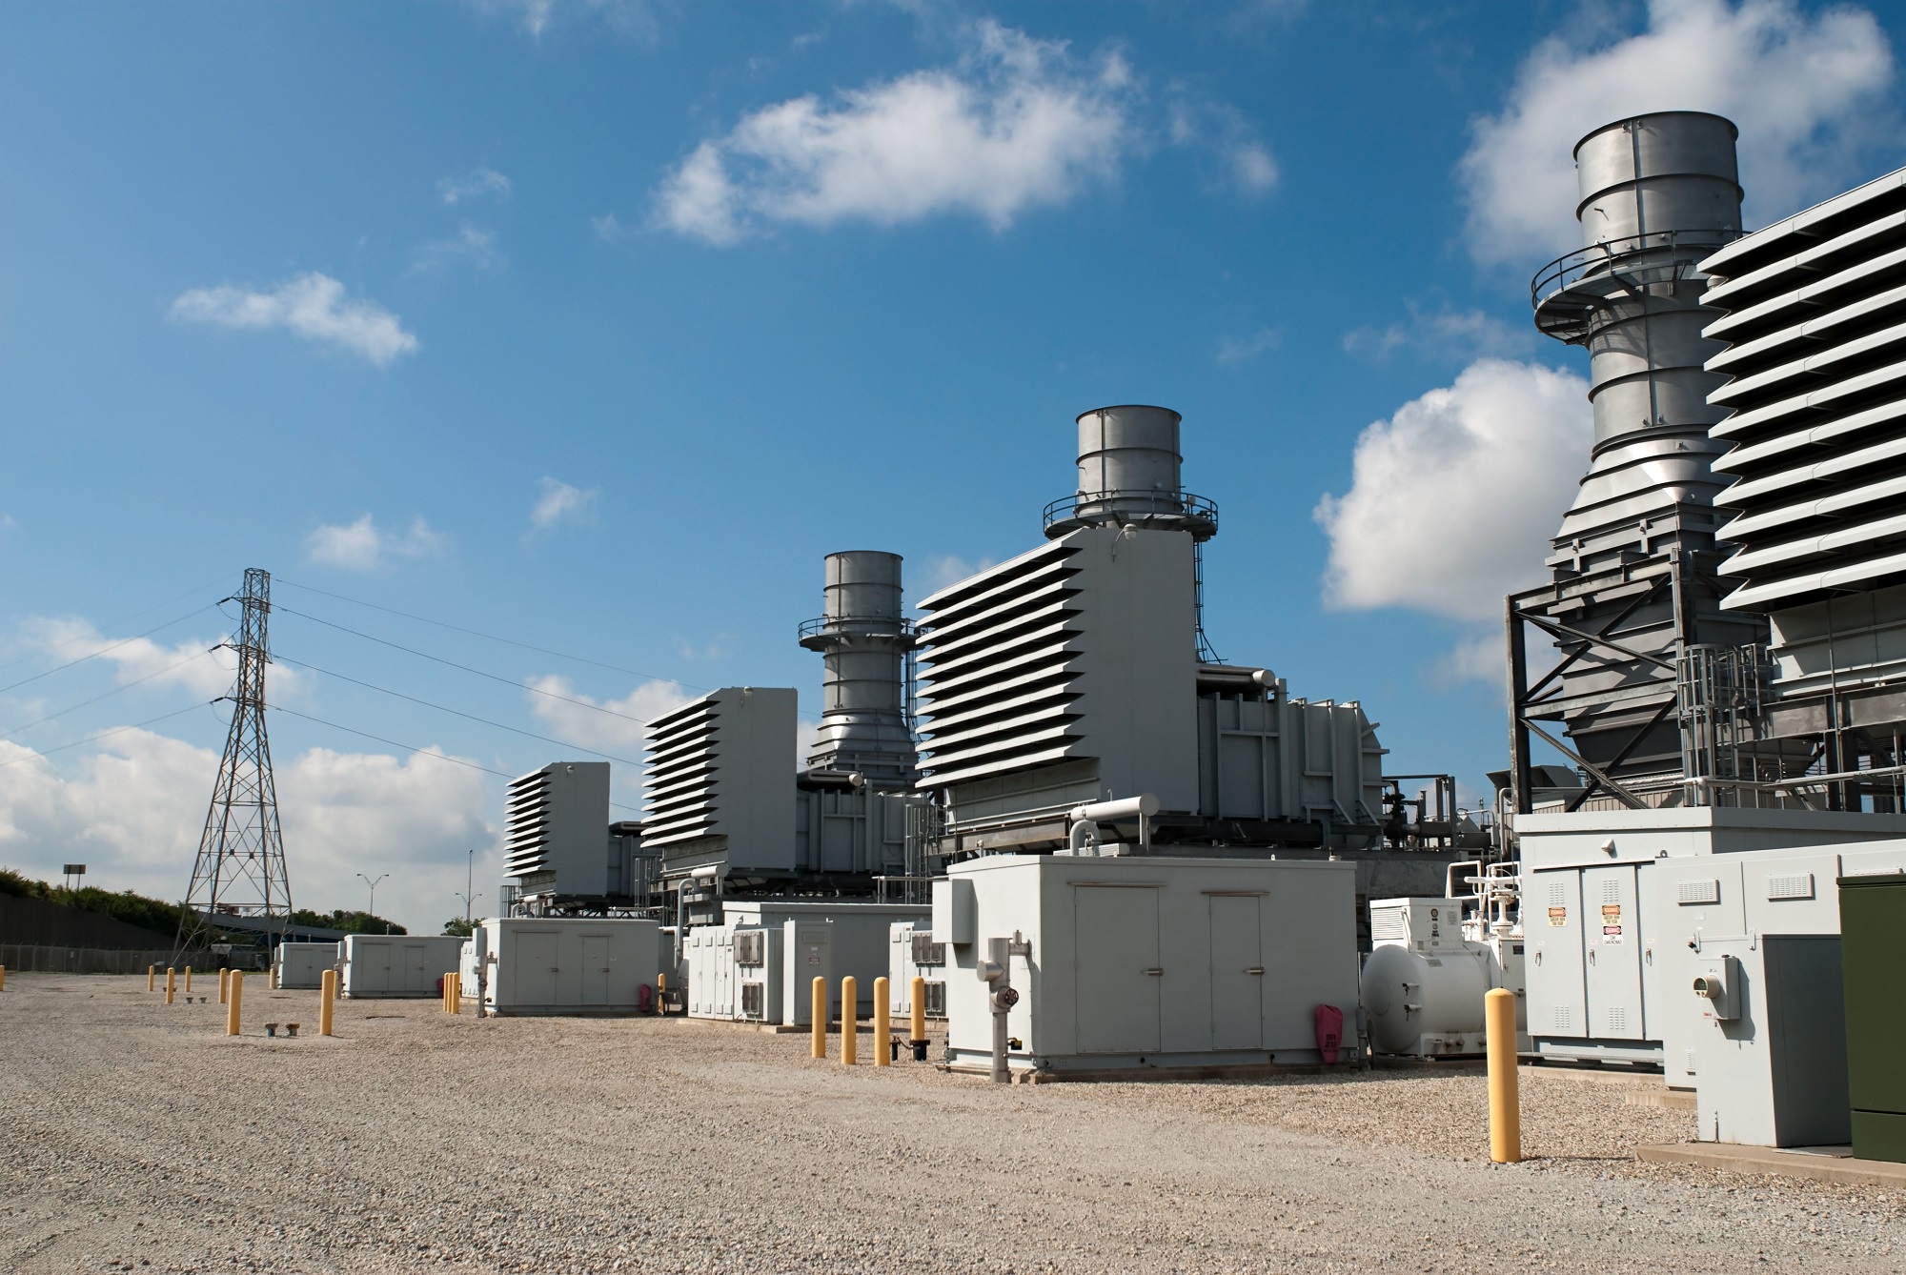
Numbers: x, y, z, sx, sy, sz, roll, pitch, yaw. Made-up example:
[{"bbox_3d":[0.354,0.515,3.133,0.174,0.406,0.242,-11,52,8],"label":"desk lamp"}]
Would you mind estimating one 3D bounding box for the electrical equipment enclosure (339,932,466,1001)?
[{"bbox_3d":[-26.133,15.626,90.509,4.976,2.823,2.910,4,-11,-24],"label":"electrical equipment enclosure"}]

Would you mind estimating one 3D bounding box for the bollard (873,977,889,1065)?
[{"bbox_3d":[-1.036,5.654,28.032,0.215,1.295,0.215,4,-11,-24],"label":"bollard"}]

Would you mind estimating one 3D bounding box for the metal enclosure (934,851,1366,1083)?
[{"bbox_3d":[2.777,4.616,26.921,5.005,2.808,2.910,4,-11,-24],"label":"metal enclosure"}]

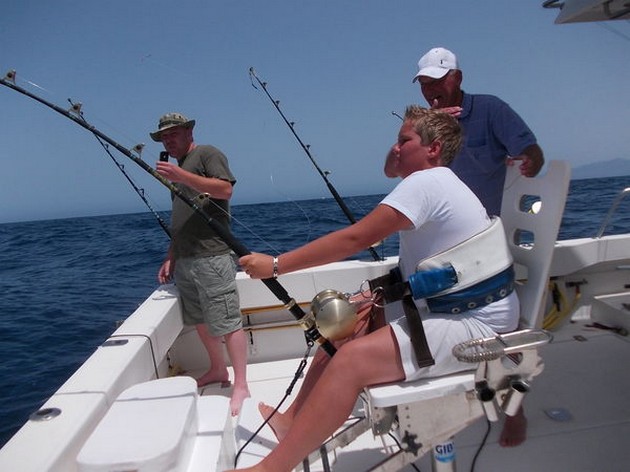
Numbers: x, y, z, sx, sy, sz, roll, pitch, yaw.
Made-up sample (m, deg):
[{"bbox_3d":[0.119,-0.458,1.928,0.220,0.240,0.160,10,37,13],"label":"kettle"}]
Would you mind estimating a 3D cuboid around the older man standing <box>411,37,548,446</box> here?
[{"bbox_3d":[0.713,0.044,2.380,0.660,1.770,0.480,0,5,43],"label":"older man standing"}]

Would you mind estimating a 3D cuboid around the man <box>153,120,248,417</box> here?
[{"bbox_3d":[-0.700,0.132,3.130,0.540,1.750,0.500,-1,5,38],"label":"man"}]

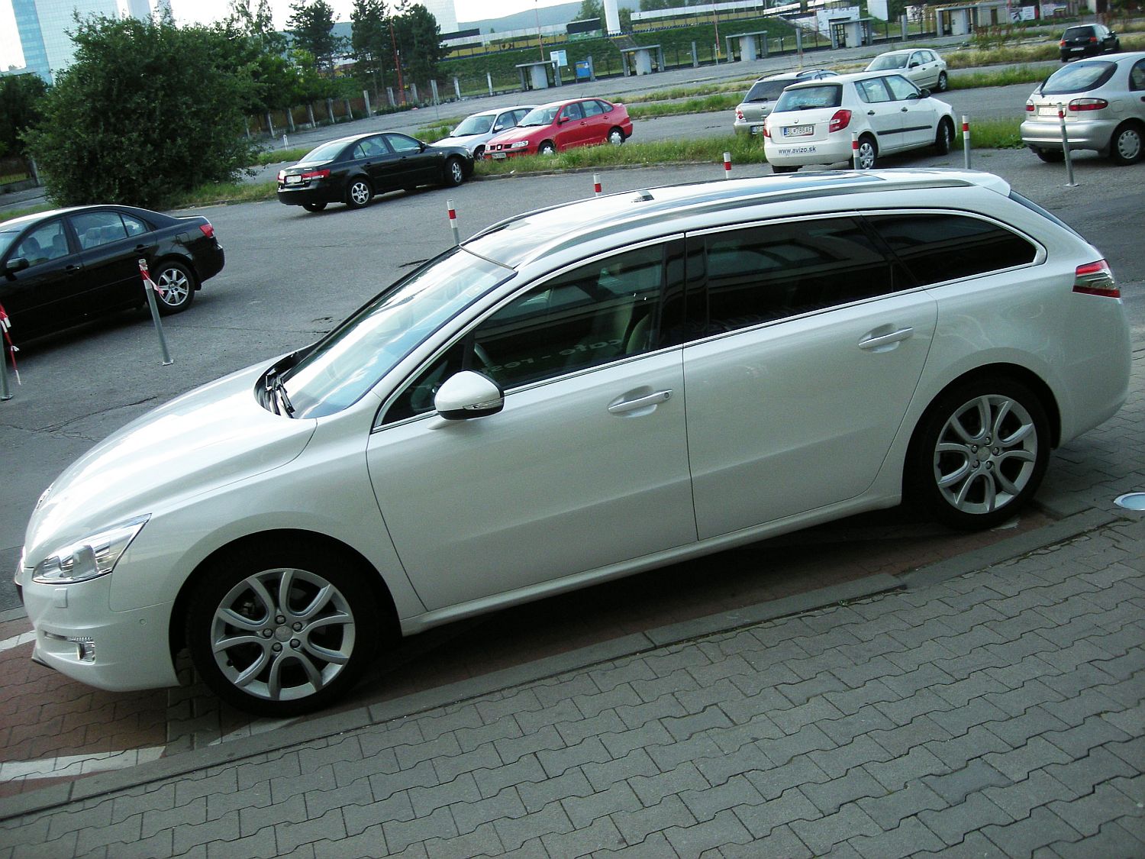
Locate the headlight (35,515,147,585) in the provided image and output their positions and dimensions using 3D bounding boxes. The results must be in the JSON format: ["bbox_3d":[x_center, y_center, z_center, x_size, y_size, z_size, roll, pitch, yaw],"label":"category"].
[{"bbox_3d":[-1.677,0.418,3.994,0.500,0.250,0.440,-15,17,-21],"label":"headlight"}]

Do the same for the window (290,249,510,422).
[{"bbox_3d":[-0.792,-0.417,4.770,1.000,0.150,1.390,-38,21,-5],"label":"window"}]

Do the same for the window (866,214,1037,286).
[{"bbox_3d":[1.502,-0.747,4.561,0.660,0.330,0.090,-13,-5,-15],"label":"window"}]

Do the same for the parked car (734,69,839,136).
[{"bbox_3d":[5.520,-7.450,26.570,1.710,1.490,4.450,7,23,40],"label":"parked car"}]

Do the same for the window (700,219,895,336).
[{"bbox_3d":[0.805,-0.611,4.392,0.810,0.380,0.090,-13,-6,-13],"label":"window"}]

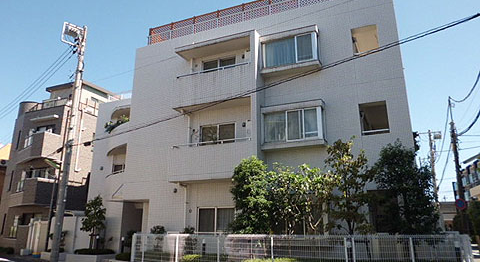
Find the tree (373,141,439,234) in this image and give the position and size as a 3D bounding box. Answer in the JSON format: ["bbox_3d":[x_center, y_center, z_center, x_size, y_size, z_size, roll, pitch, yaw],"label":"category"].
[{"bbox_3d":[4.494,2.061,9.772,1.800,3.660,1.750,-7,-18,23],"label":"tree"}]

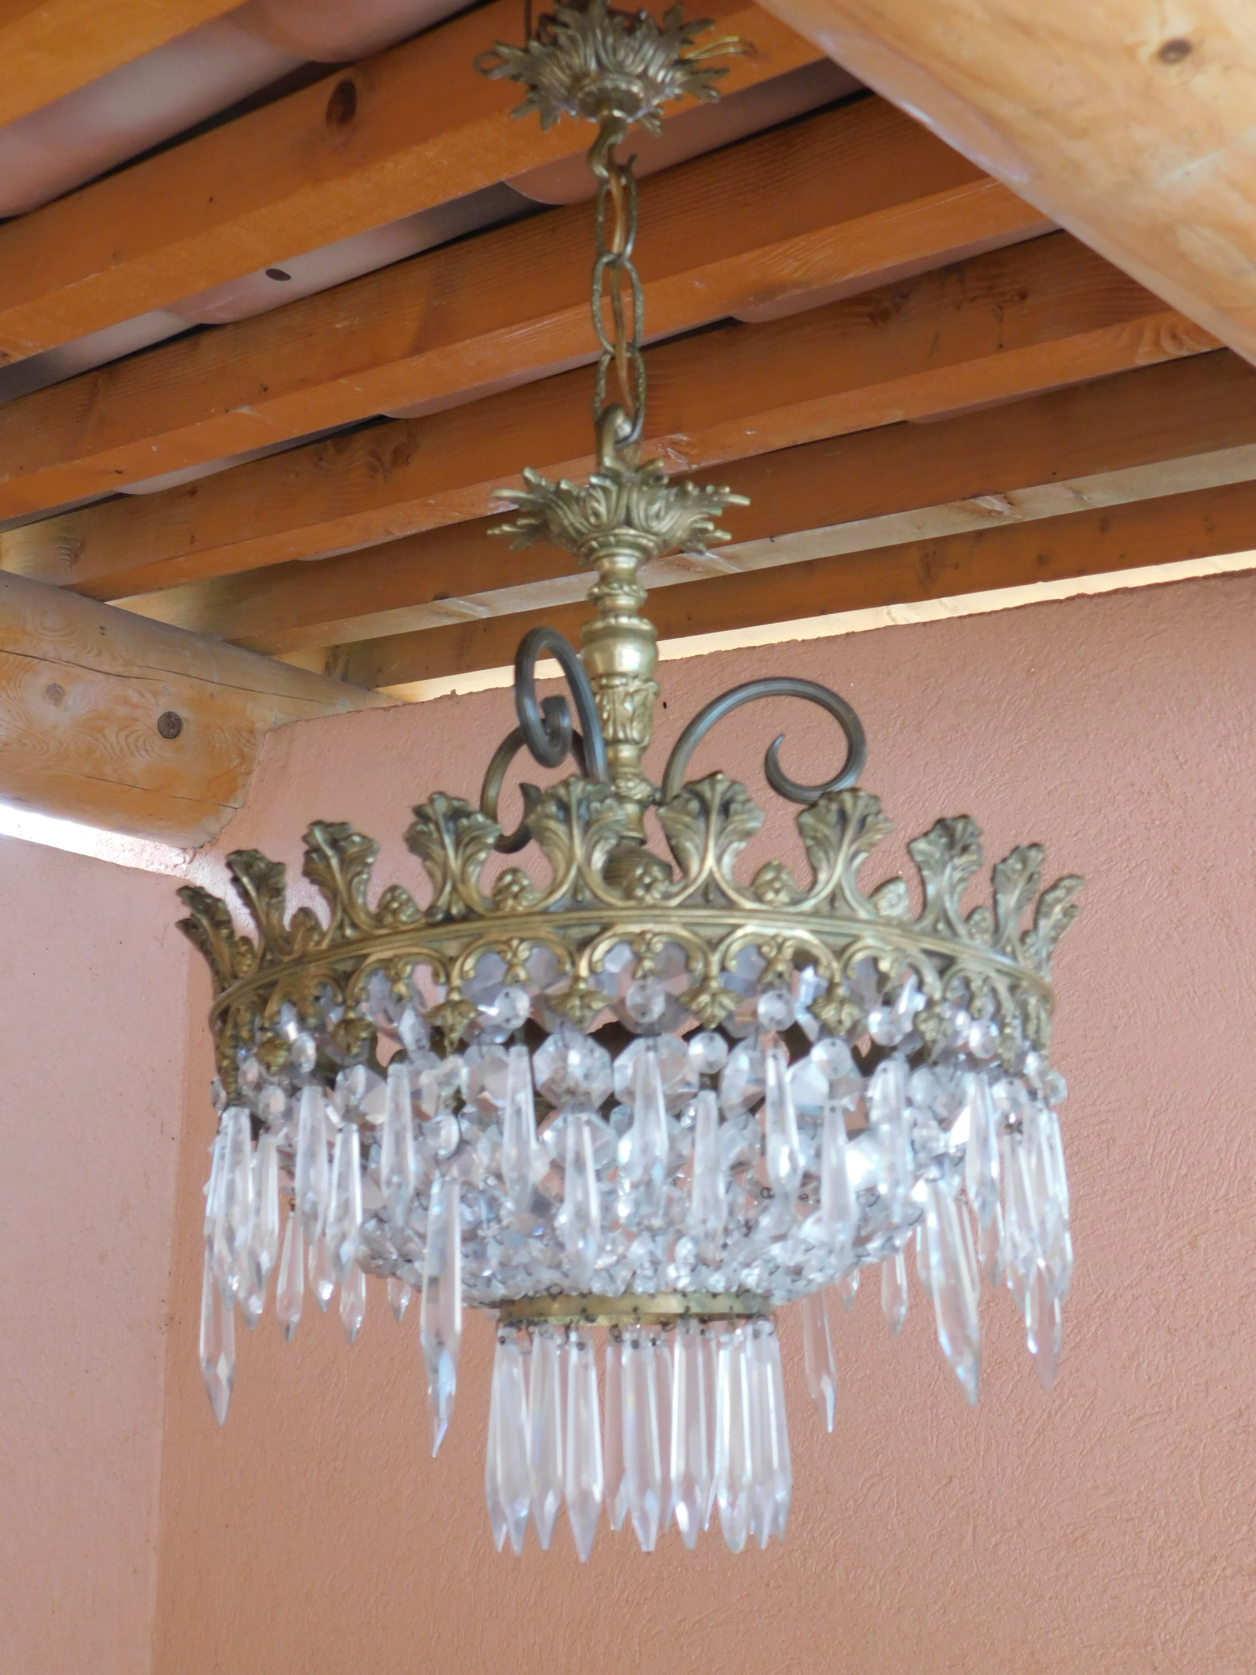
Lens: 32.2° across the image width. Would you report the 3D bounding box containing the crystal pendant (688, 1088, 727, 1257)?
[{"bbox_3d":[0.029,0.124,0.804,0.014,0.063,0.011,1,-18,-7],"label":"crystal pendant"}]

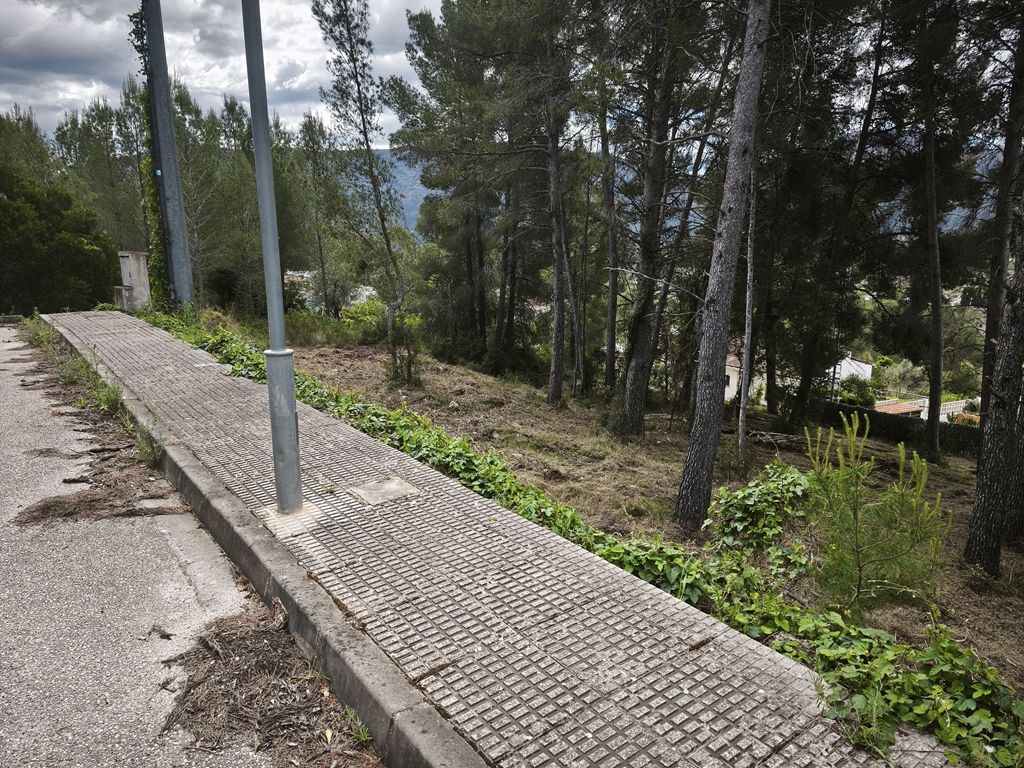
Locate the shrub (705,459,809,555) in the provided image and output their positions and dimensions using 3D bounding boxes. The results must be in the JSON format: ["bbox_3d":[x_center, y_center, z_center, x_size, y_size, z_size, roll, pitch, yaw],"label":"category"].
[{"bbox_3d":[1.420,0.715,3.951,0.562,0.569,0.506,6,15,21],"label":"shrub"}]

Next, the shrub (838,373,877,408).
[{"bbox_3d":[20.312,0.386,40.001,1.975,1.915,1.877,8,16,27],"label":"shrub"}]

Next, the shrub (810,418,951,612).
[{"bbox_3d":[1.752,0.613,3.253,0.582,0.974,0.547,9,17,29],"label":"shrub"}]

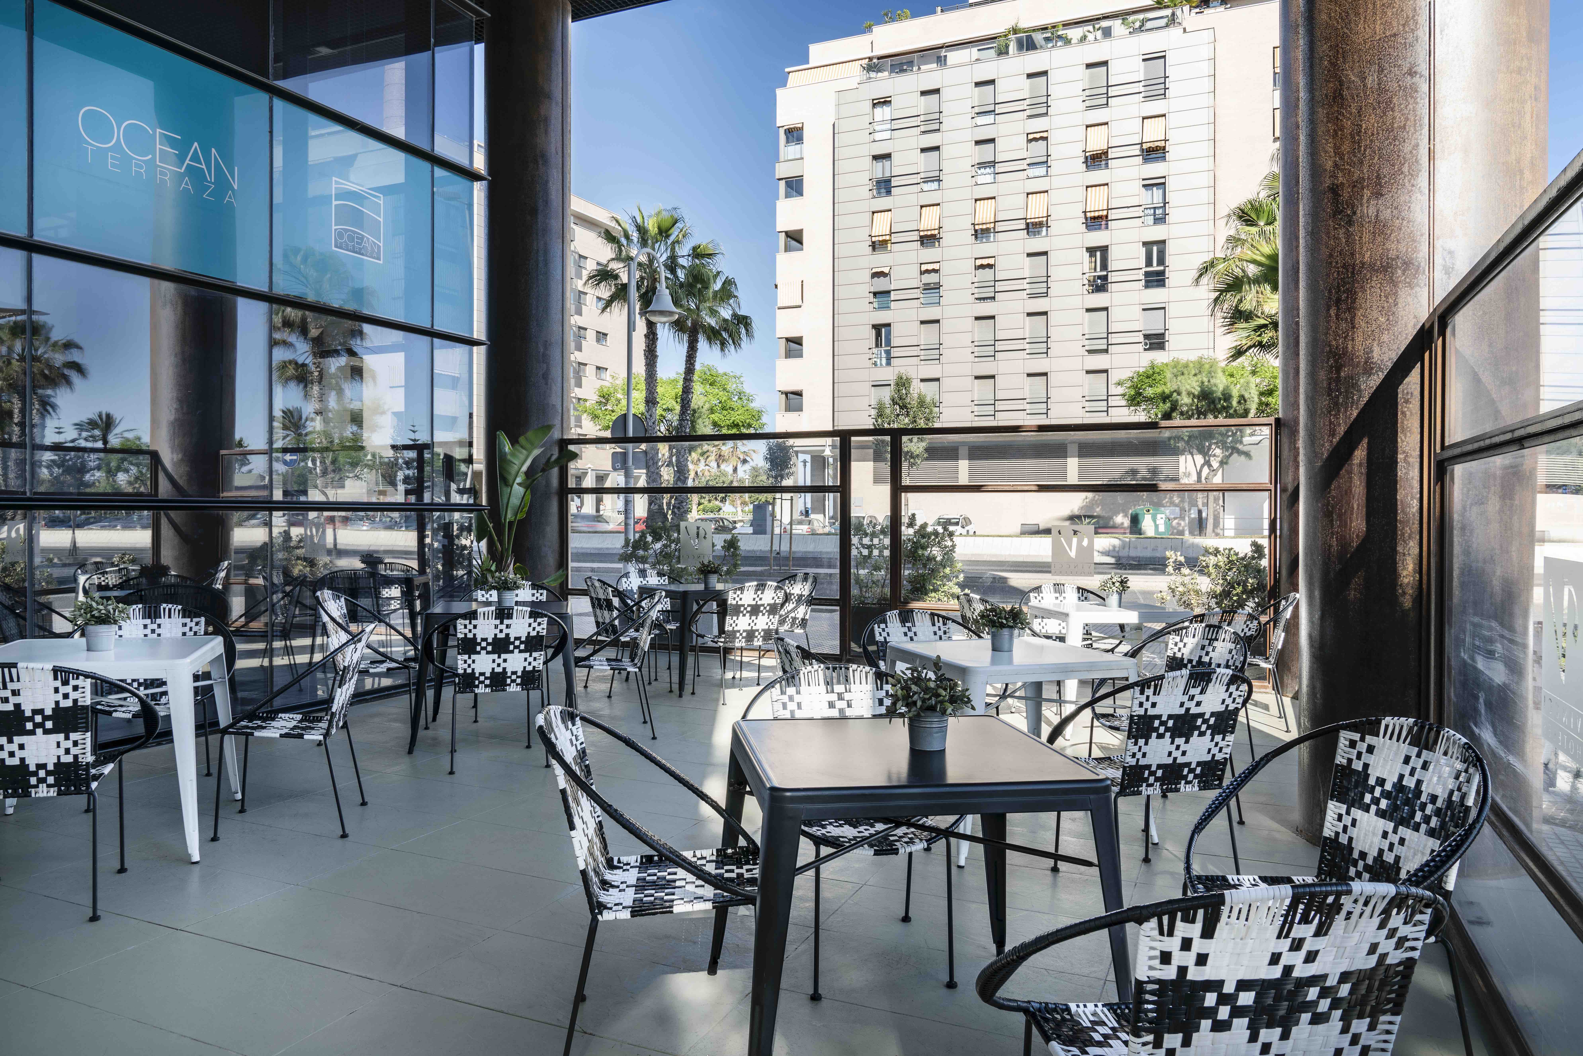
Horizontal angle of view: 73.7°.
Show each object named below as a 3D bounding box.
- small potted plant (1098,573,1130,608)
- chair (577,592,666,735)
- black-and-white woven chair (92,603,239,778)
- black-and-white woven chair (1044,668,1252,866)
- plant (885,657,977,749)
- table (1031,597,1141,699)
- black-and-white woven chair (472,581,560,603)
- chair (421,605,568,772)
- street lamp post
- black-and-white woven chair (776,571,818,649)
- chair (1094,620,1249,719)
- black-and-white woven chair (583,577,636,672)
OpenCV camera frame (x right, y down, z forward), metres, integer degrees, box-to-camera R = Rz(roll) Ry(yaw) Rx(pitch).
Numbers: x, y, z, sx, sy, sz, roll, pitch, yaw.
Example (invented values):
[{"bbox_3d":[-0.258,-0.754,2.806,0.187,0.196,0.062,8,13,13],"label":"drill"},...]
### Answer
[{"bbox_3d":[2.091,0.402,6.841,0.210,0.210,0.210,0,1,0],"label":"small potted plant"},{"bbox_3d":[-1.067,0.815,6.450,0.601,0.858,0.742,0,1,-14],"label":"chair"},{"bbox_3d":[-3.140,0.842,5.149,0.782,0.888,0.690,0,1,-26],"label":"black-and-white woven chair"},{"bbox_3d":[1.304,0.890,3.828,0.742,0.858,0.601,0,1,-18],"label":"black-and-white woven chair"},{"bbox_3d":[0.355,0.452,2.739,0.228,0.239,0.223,0,1,0],"label":"plant"},{"bbox_3d":[2.044,0.900,6.907,0.842,0.766,0.842,0,1,-9],"label":"table"},{"bbox_3d":[-1.904,0.821,7.162,0.765,0.865,0.650,0,1,-13],"label":"black-and-white woven chair"},{"bbox_3d":[-1.631,0.839,5.846,0.782,0.888,0.690,0,1,-20],"label":"chair"},{"bbox_3d":[-2.254,-1.741,17.478,1.050,5.710,0.750,0,1,-6],"label":"street lamp post"},{"bbox_3d":[-0.124,0.802,8.682,0.650,0.865,0.765,0,1,-32],"label":"black-and-white woven chair"},{"bbox_3d":[1.714,0.866,4.870,0.690,0.888,0.782,0,1,-25],"label":"chair"},{"bbox_3d":[-1.271,0.809,8.094,0.650,0.865,0.765,0,1,-31],"label":"black-and-white woven chair"}]

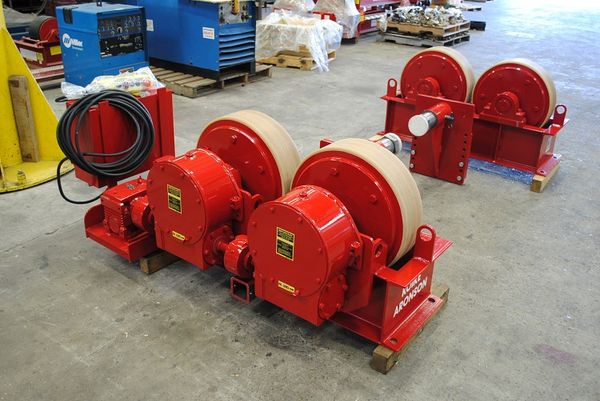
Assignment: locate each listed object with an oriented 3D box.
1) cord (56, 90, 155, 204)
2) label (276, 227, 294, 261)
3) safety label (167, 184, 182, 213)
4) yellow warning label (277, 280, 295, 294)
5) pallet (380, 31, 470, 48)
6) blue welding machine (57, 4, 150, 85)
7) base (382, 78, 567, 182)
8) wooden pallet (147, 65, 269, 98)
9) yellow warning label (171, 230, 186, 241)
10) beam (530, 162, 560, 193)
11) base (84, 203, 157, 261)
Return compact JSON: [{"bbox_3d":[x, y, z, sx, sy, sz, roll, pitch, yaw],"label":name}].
[{"bbox_3d":[-1.055,-0.293,2.984,0.490,0.580,0.130,-17,31,-34],"label":"cord"},{"bbox_3d":[-0.060,0.172,2.171,0.087,0.119,0.003,20,30,32],"label":"label"},{"bbox_3d":[-0.574,-0.006,2.520,0.090,0.117,0.003,20,30,32],"label":"safety label"},{"bbox_3d":[-0.059,0.356,2.251,0.089,0.022,0.003,20,30,32],"label":"yellow warning label"},{"bbox_3d":[2.456,-3.199,10.770,1.223,0.131,1.184,18,30,30],"label":"pallet"},{"bbox_3d":[-2.055,-1.561,5.909,0.600,0.988,0.620,18,29,29],"label":"blue welding machine"},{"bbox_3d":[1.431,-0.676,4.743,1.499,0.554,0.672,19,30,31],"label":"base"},{"bbox_3d":[-1.436,-1.689,7.232,1.512,0.136,1.480,18,29,30],"label":"wooden pallet"},{"bbox_3d":[-0.575,0.168,2.596,0.087,0.019,0.003,20,30,32],"label":"yellow warning label"},{"bbox_3d":[2.007,-0.218,4.474,0.084,0.084,0.647,19,30,31],"label":"beam"},{"bbox_3d":[-0.973,0.140,3.158,0.408,0.180,0.328,20,30,32],"label":"base"}]

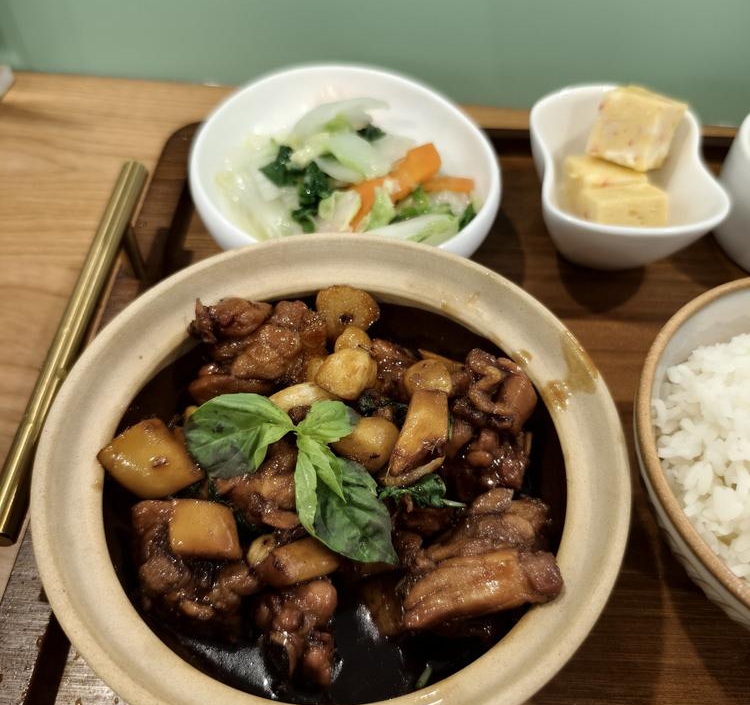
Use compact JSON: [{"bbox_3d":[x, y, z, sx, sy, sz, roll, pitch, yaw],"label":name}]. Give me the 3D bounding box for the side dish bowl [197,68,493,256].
[{"bbox_3d":[-0.013,-0.078,0.323,0.141,0.057,0.139,1,53,-1],"label":"side dish bowl"}]

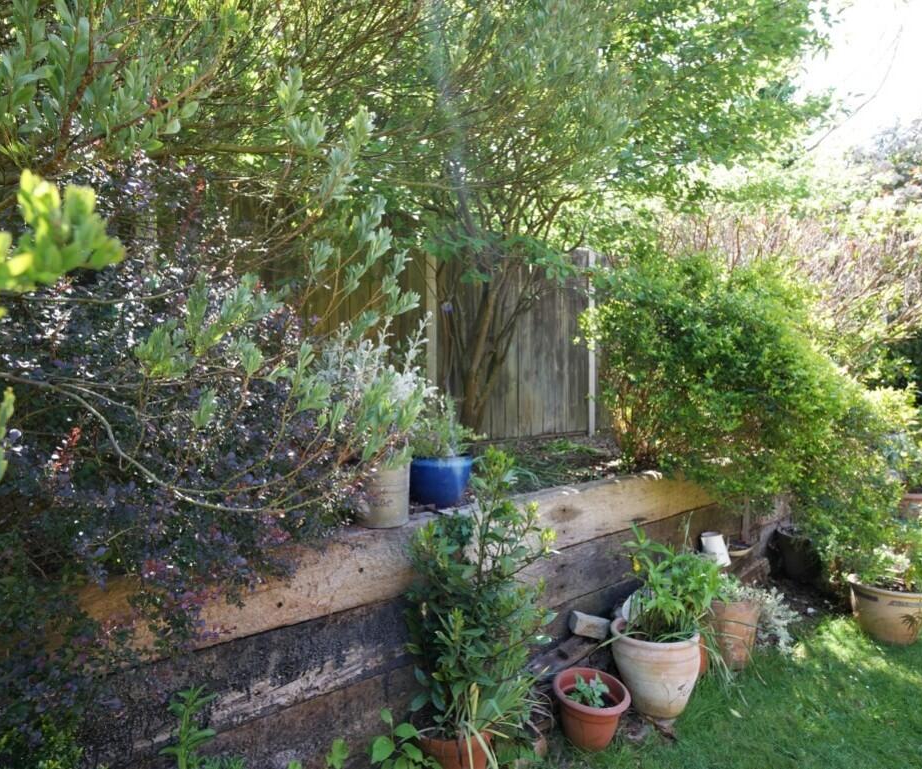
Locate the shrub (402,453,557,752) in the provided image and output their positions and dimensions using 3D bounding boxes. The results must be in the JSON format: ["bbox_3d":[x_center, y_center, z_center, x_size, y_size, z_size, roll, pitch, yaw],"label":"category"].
[{"bbox_3d":[0.063,0.743,1.800,0.490,1.054,0.440,0,0,2],"label":"shrub"}]

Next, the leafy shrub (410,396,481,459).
[{"bbox_3d":[-0.066,0.185,2.260,0.300,0.270,0.280,0,0,-2],"label":"leafy shrub"}]

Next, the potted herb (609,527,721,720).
[{"bbox_3d":[0.920,1.055,2.420,0.460,0.810,0.440,0,0,21],"label":"potted herb"}]

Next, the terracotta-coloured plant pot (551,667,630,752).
[{"bbox_3d":[0.523,1.342,2.161,0.300,0.225,0.300,7,4,17],"label":"terracotta-coloured plant pot"}]

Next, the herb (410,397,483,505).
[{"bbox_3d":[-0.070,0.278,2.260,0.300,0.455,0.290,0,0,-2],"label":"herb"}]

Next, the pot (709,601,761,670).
[{"bbox_3d":[1.430,1.290,2.780,0.245,0.350,0.245,0,0,27],"label":"pot"}]

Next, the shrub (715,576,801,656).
[{"bbox_3d":[1.581,1.225,2.840,0.380,0.430,0.340,0,0,29],"label":"shrub"}]

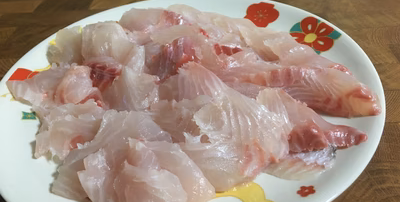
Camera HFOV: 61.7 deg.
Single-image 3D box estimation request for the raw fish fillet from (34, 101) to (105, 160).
[{"bbox_3d":[-0.074,0.018,0.197,0.042,0.013,0.036,-10,41,-4],"label":"raw fish fillet"}]

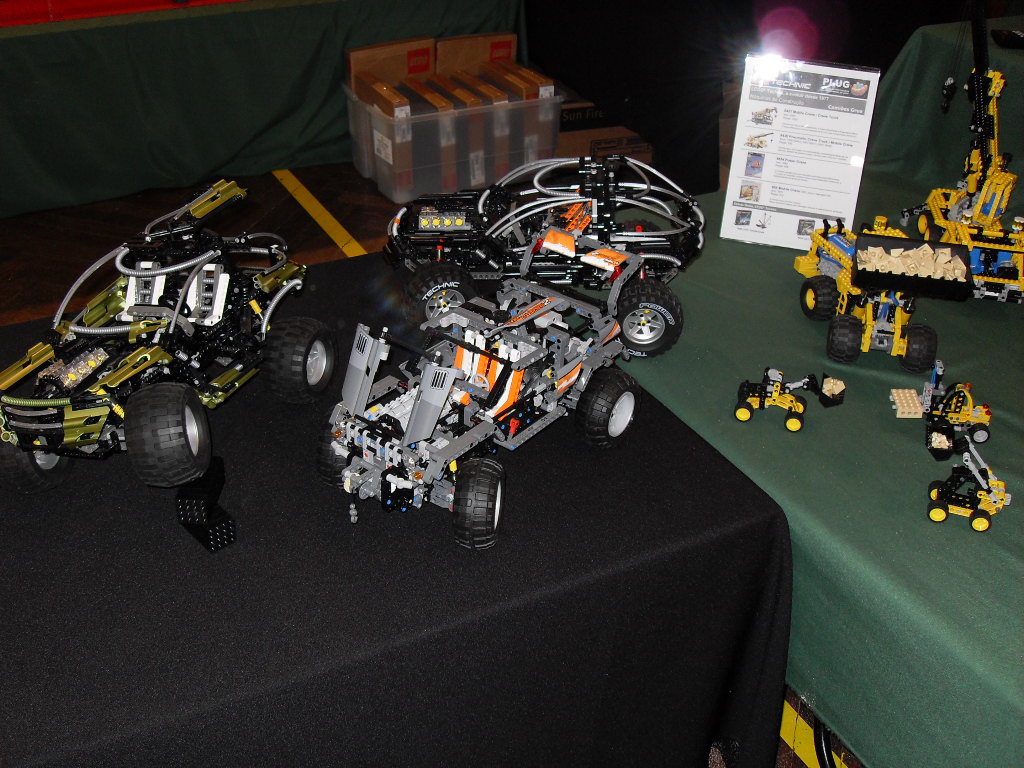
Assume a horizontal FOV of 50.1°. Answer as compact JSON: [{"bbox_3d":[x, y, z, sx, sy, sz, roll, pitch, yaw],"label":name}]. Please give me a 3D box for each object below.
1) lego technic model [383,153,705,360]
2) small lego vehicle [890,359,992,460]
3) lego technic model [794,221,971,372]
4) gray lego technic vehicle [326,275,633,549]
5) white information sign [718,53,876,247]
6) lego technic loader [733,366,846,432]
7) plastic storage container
[{"bbox_3d":[0.051,-0.209,1.585,0.442,0.222,0.278,6,30,8],"label":"lego technic model"},{"bbox_3d":[0.520,0.013,1.333,0.124,0.096,0.072,2,29,2],"label":"small lego vehicle"},{"bbox_3d":[0.505,-0.139,1.509,0.153,0.190,0.348,2,29,1],"label":"lego technic model"},{"bbox_3d":[-0.030,-0.006,1.231,0.232,0.213,0.367,21,35,31],"label":"gray lego technic vehicle"},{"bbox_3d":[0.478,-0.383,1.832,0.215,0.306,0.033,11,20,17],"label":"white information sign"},{"bbox_3d":[0.345,0.015,1.354,0.132,0.068,0.064,8,30,13],"label":"lego technic loader"},{"bbox_3d":[-0.240,-1.024,4.430,0.726,0.320,0.534,-13,32,-24],"label":"plastic storage container"}]

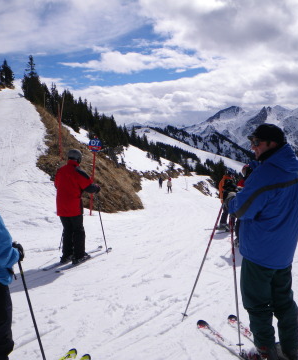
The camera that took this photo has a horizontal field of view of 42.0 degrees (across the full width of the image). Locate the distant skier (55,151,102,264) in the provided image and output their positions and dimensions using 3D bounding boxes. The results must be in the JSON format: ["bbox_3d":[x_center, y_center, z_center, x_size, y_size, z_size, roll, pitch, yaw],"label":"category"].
[{"bbox_3d":[-1.107,0.419,6.100,0.680,1.780,0.580,1,3,22],"label":"distant skier"}]

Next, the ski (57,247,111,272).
[{"bbox_3d":[-0.986,1.260,6.220,0.110,0.090,1.700,0,0,23],"label":"ski"}]

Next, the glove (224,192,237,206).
[{"bbox_3d":[0.640,0.153,3.050,0.150,0.130,0.110,2,3,30],"label":"glove"}]

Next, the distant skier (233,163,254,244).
[{"bbox_3d":[2.059,0.538,8.200,0.580,1.720,0.600,0,3,3],"label":"distant skier"}]

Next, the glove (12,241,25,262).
[{"bbox_3d":[-0.857,0.469,2.550,0.120,0.150,0.100,-2,3,-37],"label":"glove"}]

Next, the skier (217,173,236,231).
[{"bbox_3d":[2.313,0.611,11.300,0.580,1.700,0.600,0,3,-3],"label":"skier"}]

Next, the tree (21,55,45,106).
[{"bbox_3d":[-23.796,-20.500,80.000,5.000,10.700,5.000,0,3,0],"label":"tree"}]

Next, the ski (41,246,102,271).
[{"bbox_3d":[-1.185,1.260,6.360,0.110,0.090,1.700,0,0,23],"label":"ski"}]

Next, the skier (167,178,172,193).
[{"bbox_3d":[2.323,0.646,44.000,0.600,1.720,0.500,0,3,3],"label":"skier"}]

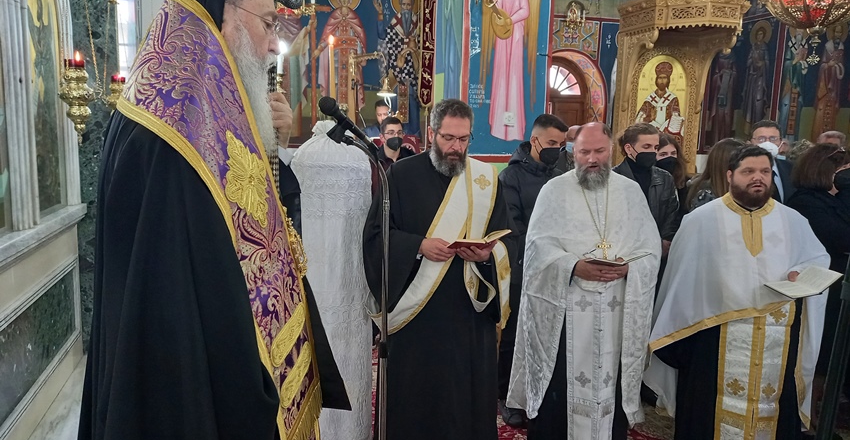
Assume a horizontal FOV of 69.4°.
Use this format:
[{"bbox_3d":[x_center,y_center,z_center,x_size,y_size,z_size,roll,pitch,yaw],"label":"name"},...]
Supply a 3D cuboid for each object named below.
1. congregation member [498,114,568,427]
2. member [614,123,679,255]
[{"bbox_3d":[0.648,0.287,3.537,0.496,1.782,0.364,-4,10,-35],"label":"congregation member"},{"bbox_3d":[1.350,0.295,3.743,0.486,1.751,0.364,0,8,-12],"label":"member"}]

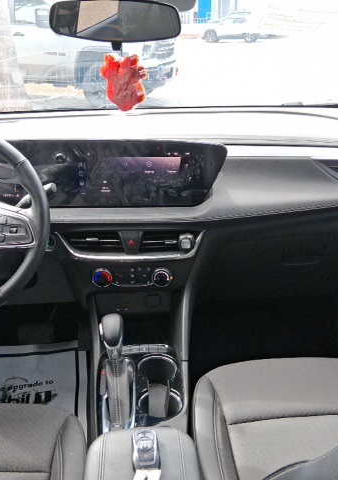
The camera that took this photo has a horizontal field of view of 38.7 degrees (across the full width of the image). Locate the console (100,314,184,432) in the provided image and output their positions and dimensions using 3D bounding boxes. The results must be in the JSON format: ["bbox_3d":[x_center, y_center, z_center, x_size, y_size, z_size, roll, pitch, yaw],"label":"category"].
[{"bbox_3d":[-0.055,0.249,0.891,0.170,0.180,0.270,-3,24,-5],"label":"console"}]

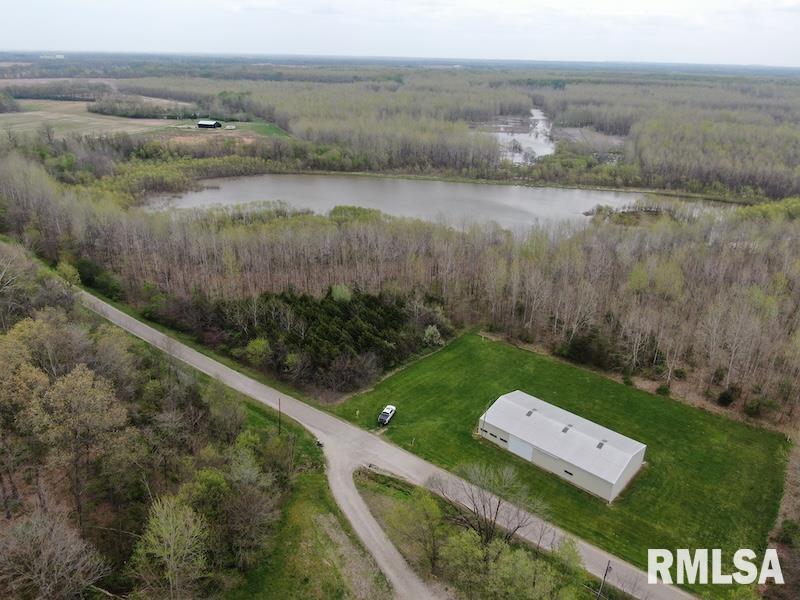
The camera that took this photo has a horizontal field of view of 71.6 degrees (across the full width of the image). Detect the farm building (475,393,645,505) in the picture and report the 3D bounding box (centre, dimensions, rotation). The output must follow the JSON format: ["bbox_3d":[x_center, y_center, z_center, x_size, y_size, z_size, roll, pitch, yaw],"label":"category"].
[{"bbox_3d":[32.711,27.874,113.384,28.802,6.065,14.998,21,31,38],"label":"farm building"}]

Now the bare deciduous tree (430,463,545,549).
[{"bbox_3d":[13.050,34.150,84.600,16.000,16.300,15.300,1,24,0],"label":"bare deciduous tree"}]

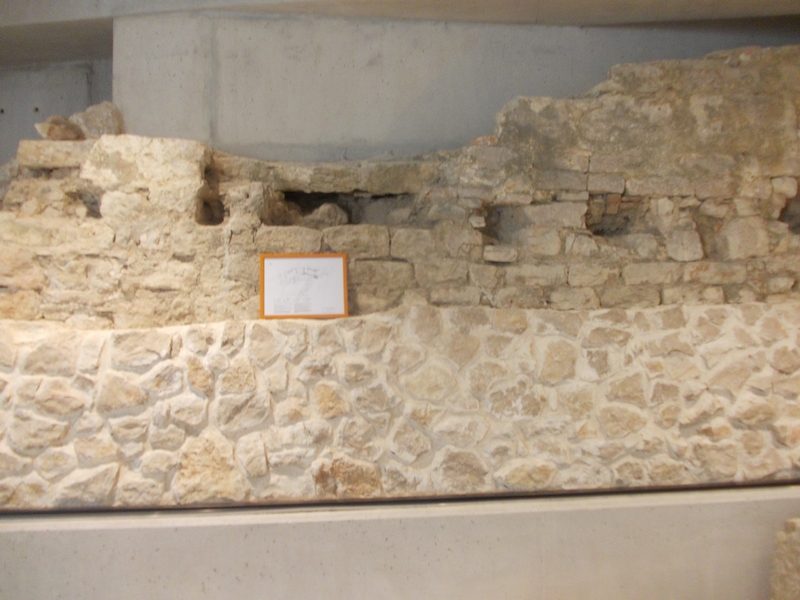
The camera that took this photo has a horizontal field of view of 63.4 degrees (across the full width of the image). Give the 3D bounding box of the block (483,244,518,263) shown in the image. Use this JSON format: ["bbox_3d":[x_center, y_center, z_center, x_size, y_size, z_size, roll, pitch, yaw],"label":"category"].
[{"bbox_3d":[0.524,-0.242,3.452,0.187,0.093,0.150,-1,-3,-4],"label":"block"}]

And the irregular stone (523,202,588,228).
[{"bbox_3d":[0.863,-0.480,3.731,0.360,0.143,0.200,-1,3,-4],"label":"irregular stone"}]

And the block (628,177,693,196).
[{"bbox_3d":[1.416,-0.619,3.530,0.346,0.104,0.160,0,-1,-6],"label":"block"}]

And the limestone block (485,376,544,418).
[{"bbox_3d":[0.549,0.478,3.246,0.282,0.205,0.170,0,-1,-7],"label":"limestone block"}]

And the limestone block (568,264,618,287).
[{"bbox_3d":[1.093,-0.141,3.742,0.290,0.122,0.160,0,2,-6],"label":"limestone block"}]

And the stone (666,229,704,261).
[{"bbox_3d":[1.562,-0.304,3.541,0.200,0.167,0.150,0,-1,-6],"label":"stone"}]

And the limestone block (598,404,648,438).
[{"bbox_3d":[1.241,0.674,3.681,0.282,0.188,0.160,-1,3,-4],"label":"limestone block"}]

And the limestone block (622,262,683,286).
[{"bbox_3d":[1.301,-0.131,3.453,0.330,0.125,0.180,0,-1,-7],"label":"limestone block"}]

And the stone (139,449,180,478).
[{"bbox_3d":[-1.106,0.752,3.018,0.167,0.127,0.130,0,-1,-7],"label":"stone"}]

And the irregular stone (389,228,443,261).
[{"bbox_3d":[0.070,-0.274,3.308,0.261,0.159,0.190,0,-1,-7],"label":"irregular stone"}]

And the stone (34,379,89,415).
[{"bbox_3d":[-1.647,0.475,3.196,0.258,0.179,0.170,-1,-3,-4],"label":"stone"}]

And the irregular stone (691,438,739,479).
[{"bbox_3d":[1.612,0.815,3.374,0.238,0.199,0.160,-1,-3,-4],"label":"irregular stone"}]

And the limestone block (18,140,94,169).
[{"bbox_3d":[-1.761,-0.746,3.317,0.393,0.136,0.200,0,-1,-6],"label":"limestone block"}]

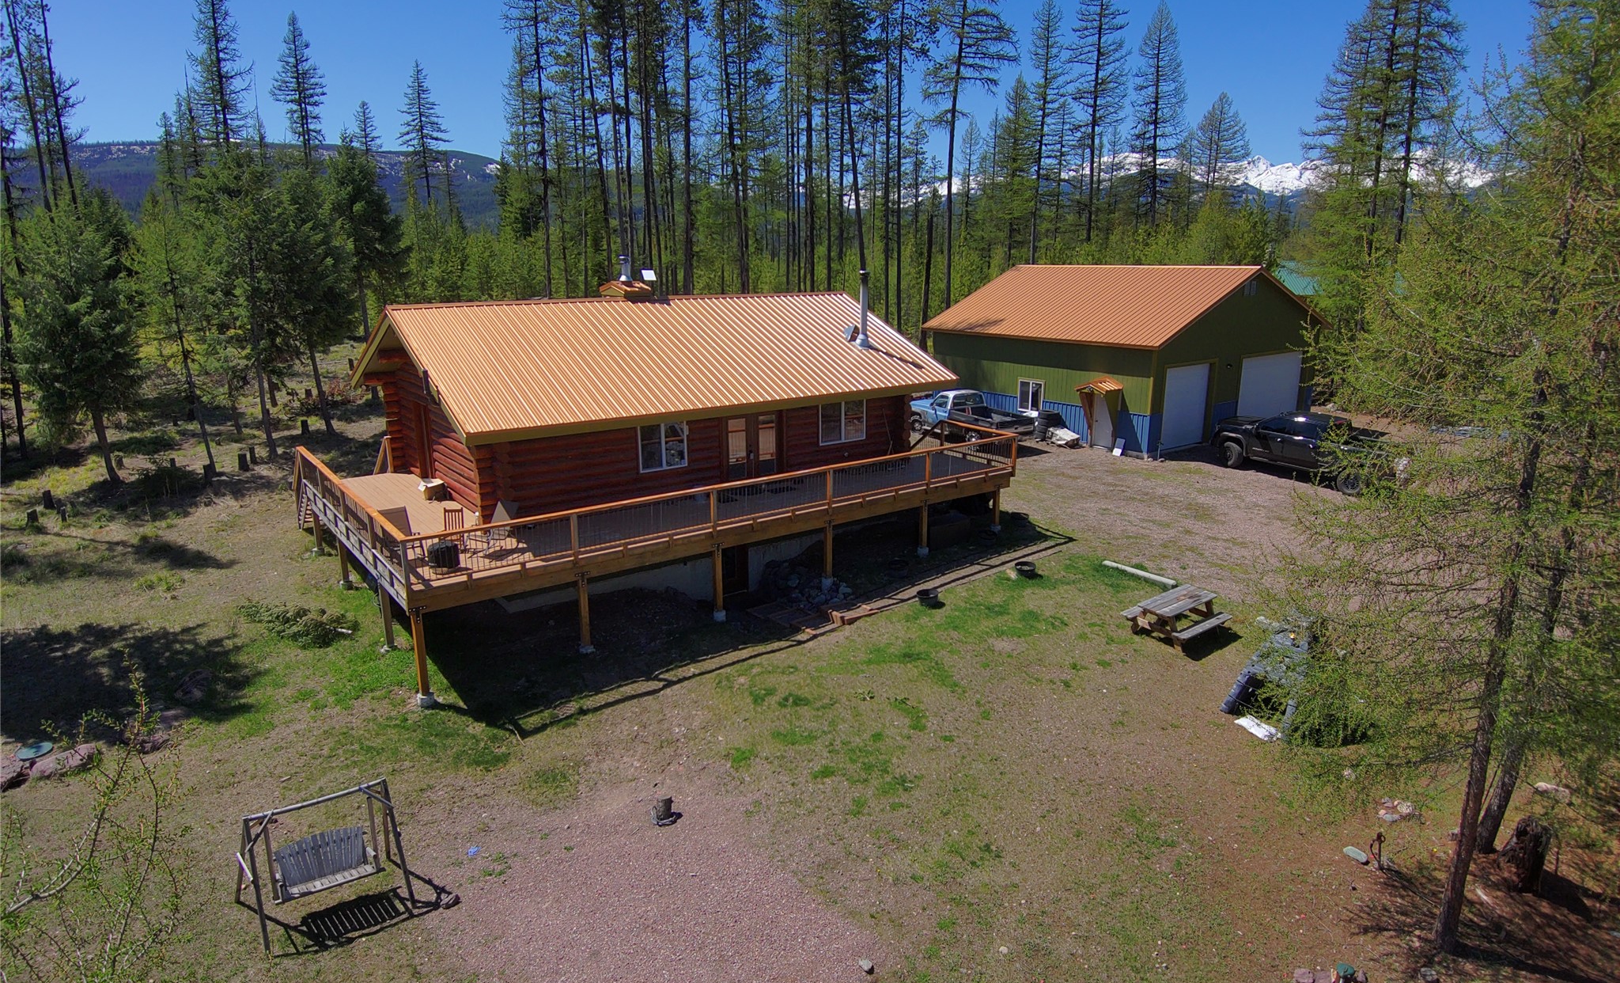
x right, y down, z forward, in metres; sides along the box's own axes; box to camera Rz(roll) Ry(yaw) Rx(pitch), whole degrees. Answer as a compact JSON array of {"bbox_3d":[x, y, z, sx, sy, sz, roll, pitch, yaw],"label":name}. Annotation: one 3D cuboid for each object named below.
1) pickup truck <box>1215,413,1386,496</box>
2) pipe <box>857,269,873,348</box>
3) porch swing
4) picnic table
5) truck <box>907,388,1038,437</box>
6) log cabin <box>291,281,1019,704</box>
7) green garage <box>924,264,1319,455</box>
[{"bbox_3d":[15.656,-1.396,30.899,2.030,1.940,5.900,-11,19,-37],"label":"pickup truck"},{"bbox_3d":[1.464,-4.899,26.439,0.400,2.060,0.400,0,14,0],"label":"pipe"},{"bbox_3d":[-6.377,4.688,12.829,1.820,1.580,1.370,-11,18,-37],"label":"porch swing"},{"bbox_3d":[7.699,2.648,20.566,1.830,0.760,1.480,-11,18,-37],"label":"picnic table"},{"bbox_3d":[5.885,-2.808,36.771,1.960,1.850,5.400,-8,16,-30],"label":"truck"},{"bbox_3d":[-4.185,-1.706,25.780,15.500,6.900,11.750,-10,17,-35],"label":"log cabin"},{"bbox_3d":[13.556,-6.462,42.564,12.808,6.516,11.735,-11,18,-37],"label":"green garage"}]

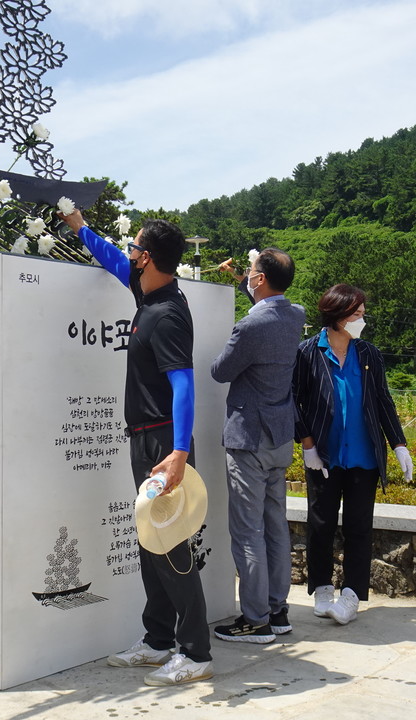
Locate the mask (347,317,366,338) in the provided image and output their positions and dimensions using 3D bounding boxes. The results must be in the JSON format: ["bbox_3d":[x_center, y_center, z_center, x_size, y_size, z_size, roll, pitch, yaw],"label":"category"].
[{"bbox_3d":[0.722,-0.154,4.670,0.085,0.105,0.120,8,3,33],"label":"mask"}]

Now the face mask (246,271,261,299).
[{"bbox_3d":[0.212,-0.339,4.420,0.090,0.120,0.135,-12,-8,35],"label":"face mask"}]

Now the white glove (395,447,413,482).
[{"bbox_3d":[0.940,0.502,4.660,0.080,0.180,0.090,-11,-2,-11],"label":"white glove"}]

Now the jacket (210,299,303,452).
[{"bbox_3d":[0.215,0.043,4.390,0.430,0.730,0.500,-2,-3,38],"label":"jacket"}]

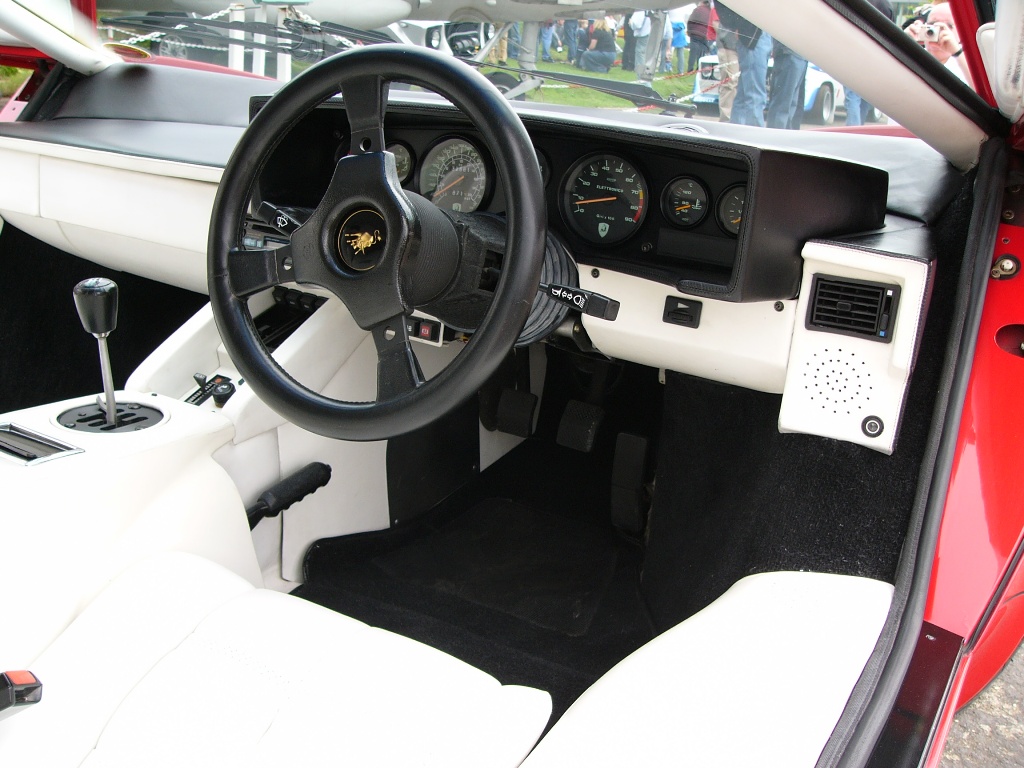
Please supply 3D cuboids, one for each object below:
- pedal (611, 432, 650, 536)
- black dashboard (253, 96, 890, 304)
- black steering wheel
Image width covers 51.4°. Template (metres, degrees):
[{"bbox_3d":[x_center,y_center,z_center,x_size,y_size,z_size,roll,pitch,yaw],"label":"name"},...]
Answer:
[{"bbox_3d":[0.167,0.142,1.500,0.047,0.140,0.030,5,-3,25],"label":"pedal"},{"bbox_3d":[0.057,-0.272,1.365,0.670,0.175,0.420,13,20,25],"label":"black dashboard"},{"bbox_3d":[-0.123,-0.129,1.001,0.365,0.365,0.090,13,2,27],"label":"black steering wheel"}]

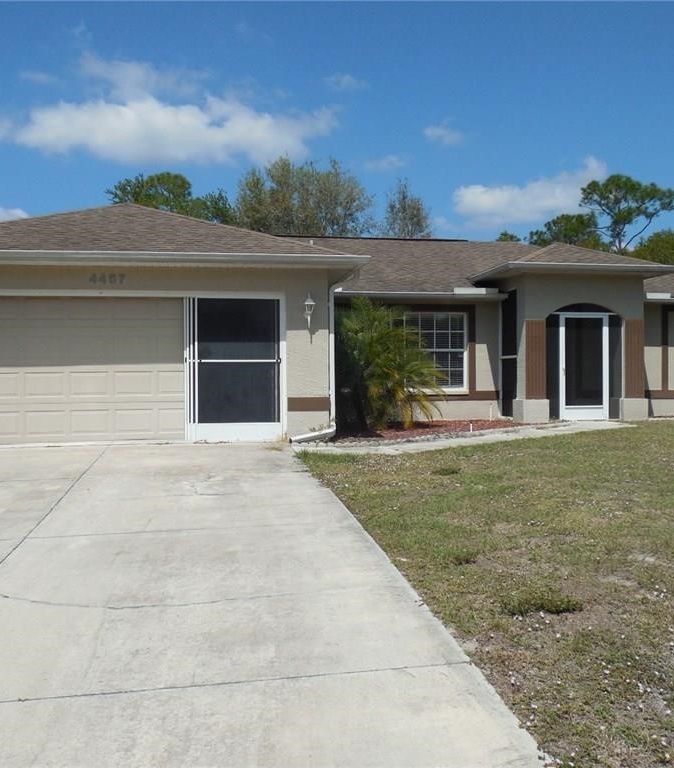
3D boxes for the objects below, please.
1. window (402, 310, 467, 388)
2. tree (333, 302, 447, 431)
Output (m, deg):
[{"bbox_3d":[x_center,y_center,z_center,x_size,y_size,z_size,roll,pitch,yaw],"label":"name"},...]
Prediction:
[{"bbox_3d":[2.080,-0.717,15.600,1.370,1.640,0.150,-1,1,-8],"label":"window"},{"bbox_3d":[0.900,-0.390,12.950,2.000,2.250,1.900,-1,1,-8],"label":"tree"}]

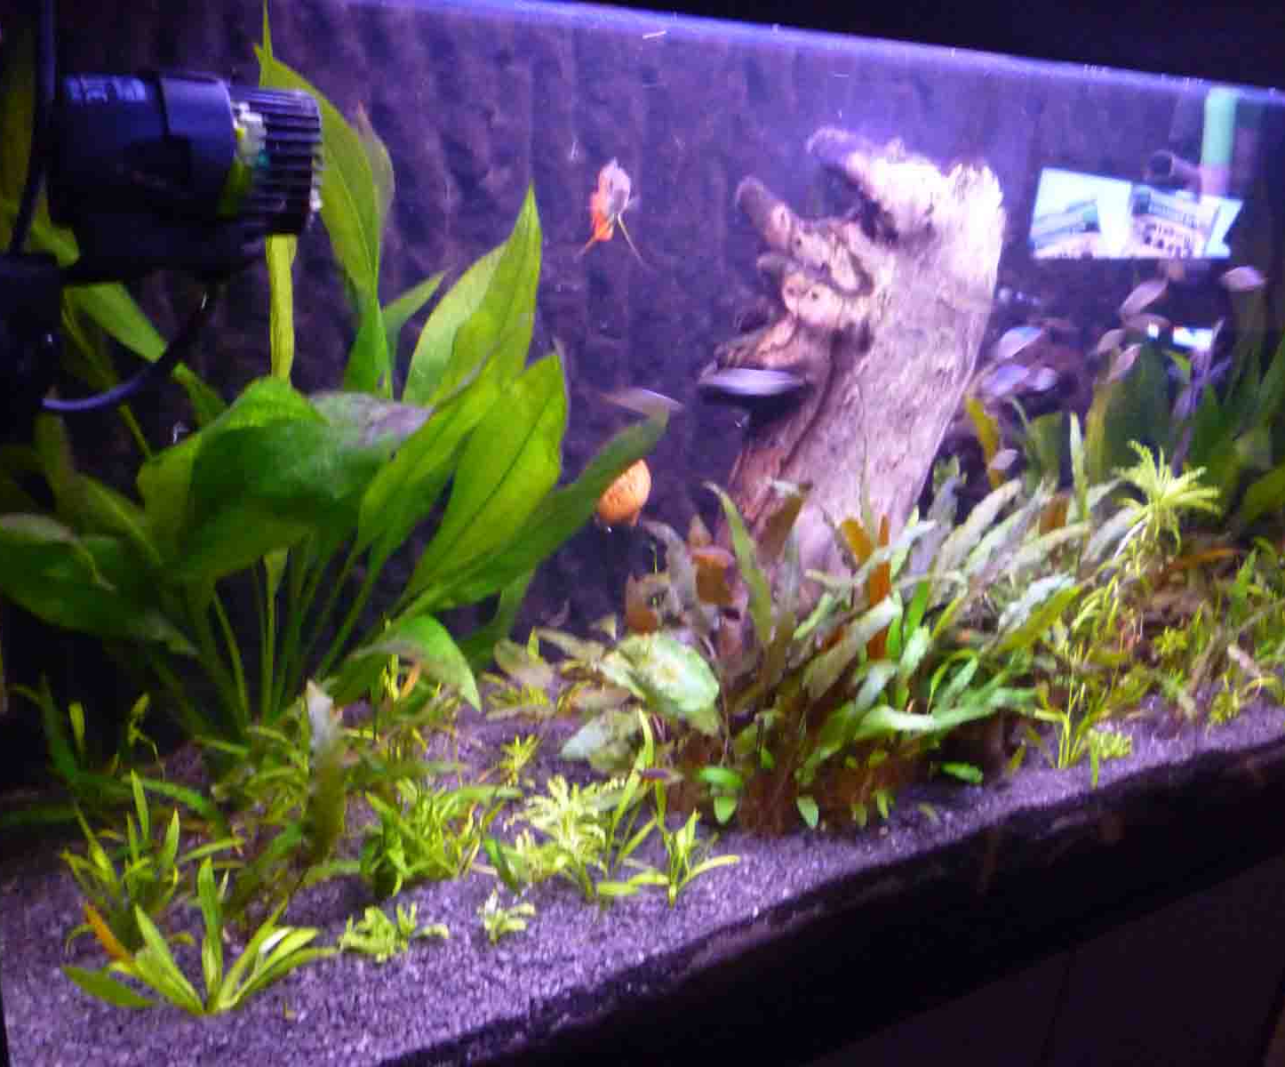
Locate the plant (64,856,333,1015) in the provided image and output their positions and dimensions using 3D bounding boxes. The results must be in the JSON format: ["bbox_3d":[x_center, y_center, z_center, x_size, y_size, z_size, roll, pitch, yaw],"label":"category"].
[{"bbox_3d":[-0.234,0.217,0.649,0.132,0.065,0.100,5,19,0],"label":"plant"}]

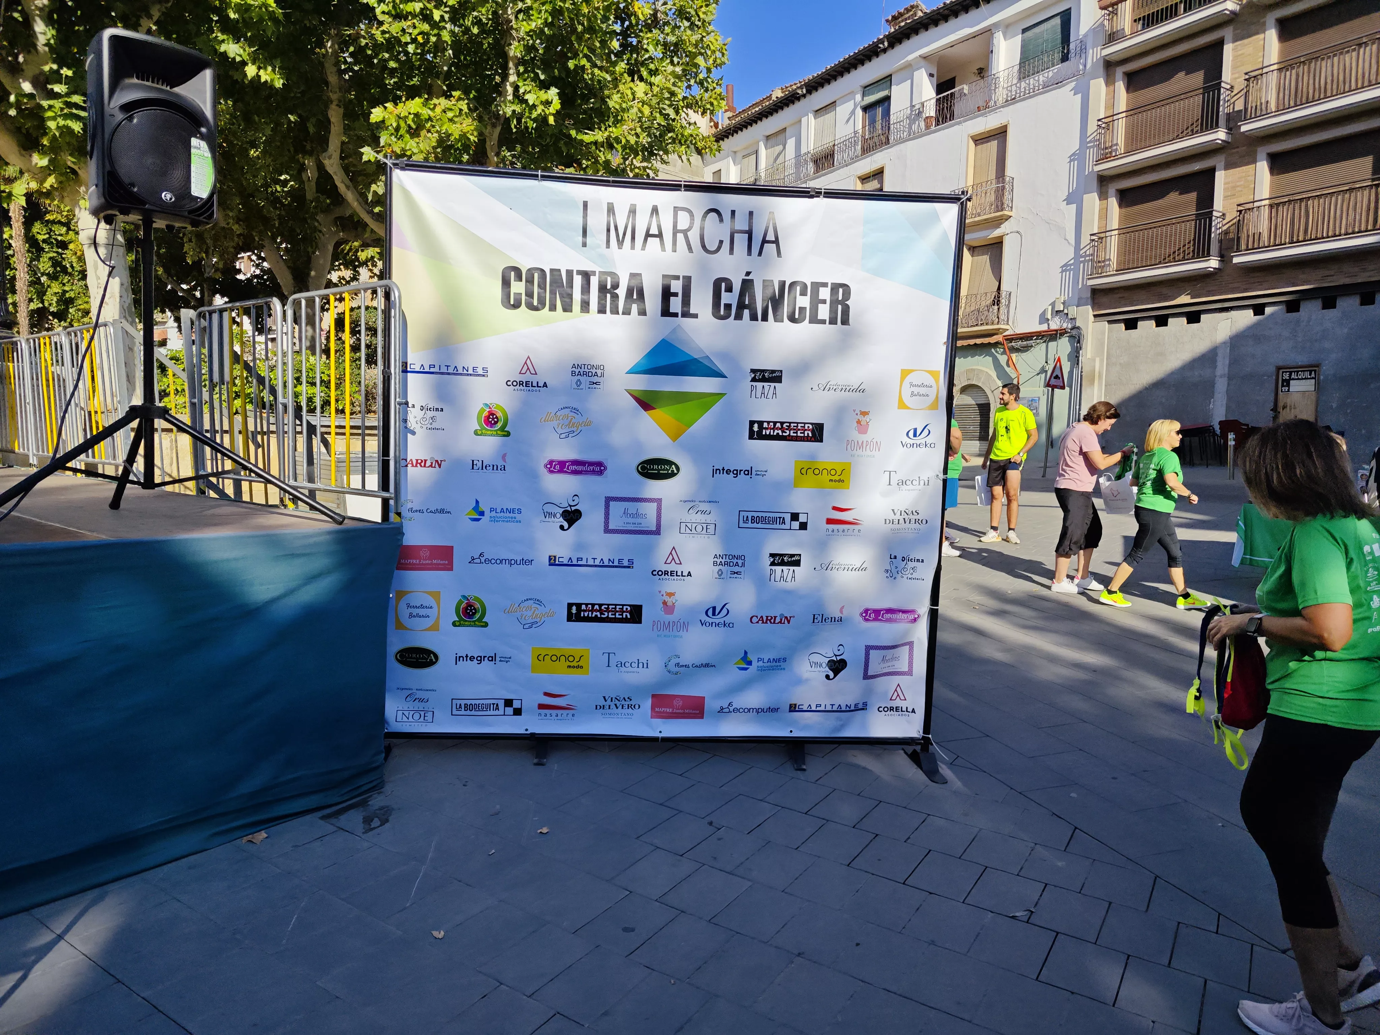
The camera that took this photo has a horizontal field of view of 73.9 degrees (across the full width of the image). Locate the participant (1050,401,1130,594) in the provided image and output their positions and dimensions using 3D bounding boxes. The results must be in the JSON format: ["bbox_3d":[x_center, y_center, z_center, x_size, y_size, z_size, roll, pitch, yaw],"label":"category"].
[{"bbox_3d":[3.473,-0.168,7.950,0.620,1.660,0.500,3,6,8],"label":"participant"}]

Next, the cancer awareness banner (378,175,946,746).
[{"bbox_3d":[-0.083,-0.216,4.160,2.540,2.540,0.080,2,6,-4],"label":"cancer awareness banner"}]

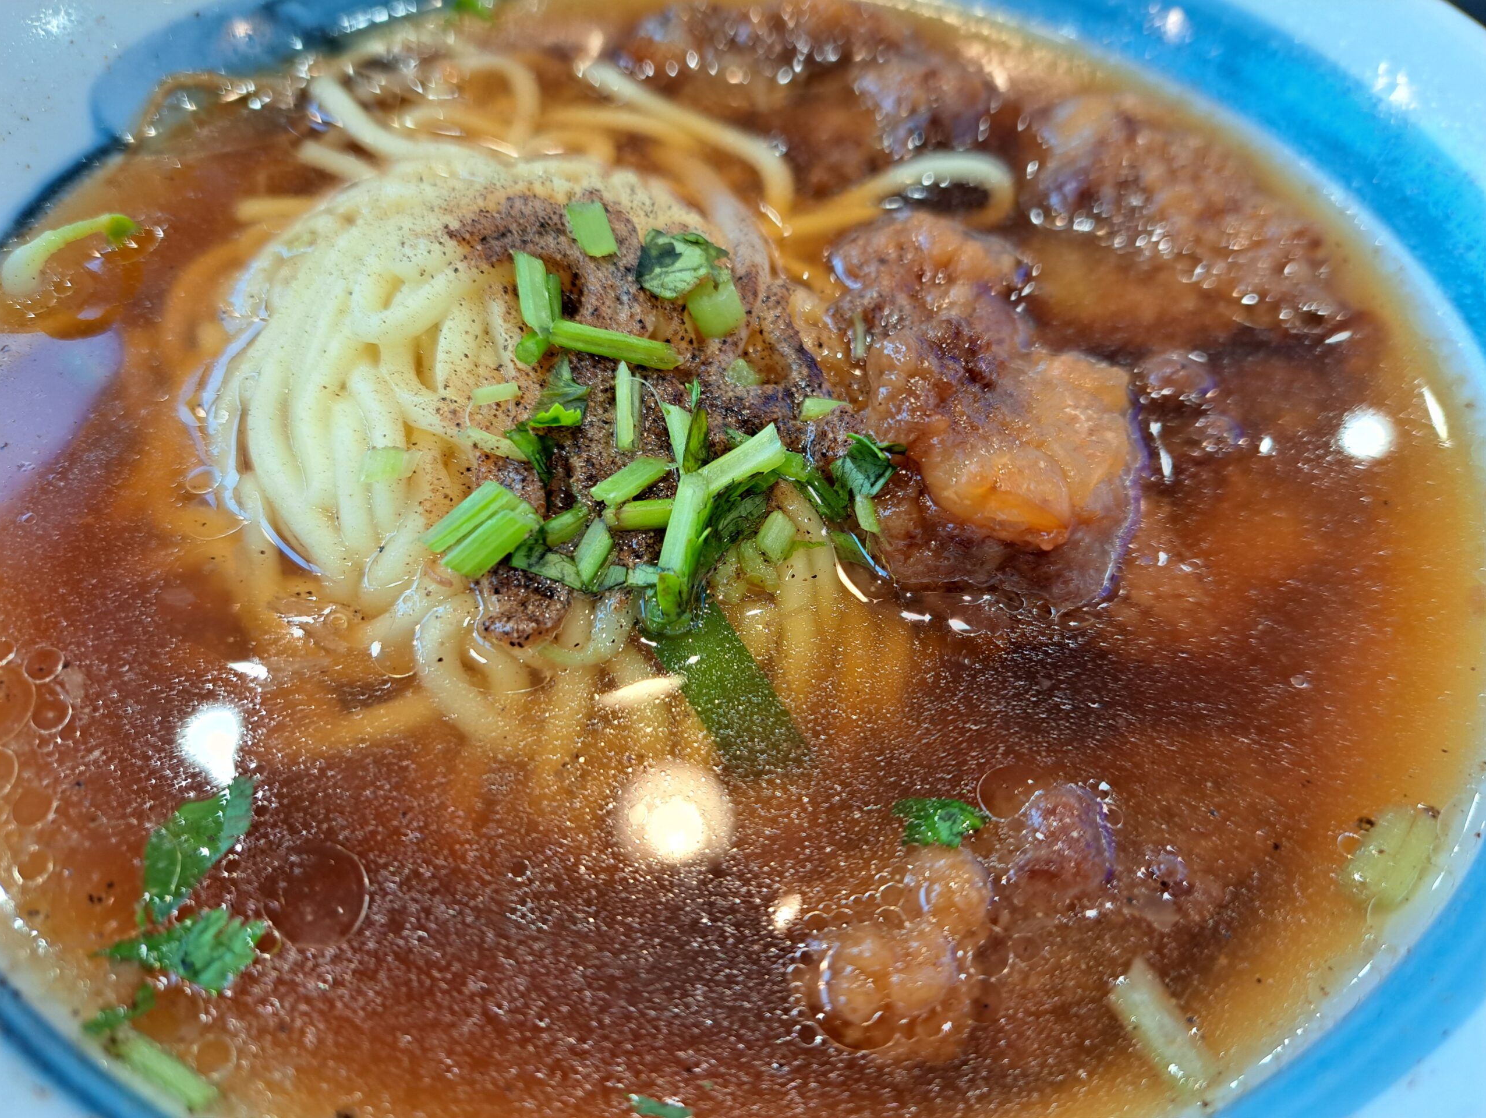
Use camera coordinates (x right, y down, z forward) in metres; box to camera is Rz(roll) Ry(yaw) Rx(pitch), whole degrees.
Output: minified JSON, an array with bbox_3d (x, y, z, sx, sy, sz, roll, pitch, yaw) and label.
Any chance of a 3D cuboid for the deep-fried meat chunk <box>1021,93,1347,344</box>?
[{"bbox_3d":[0.056,-0.044,0.140,0.030,0.018,0.048,-24,56,-20],"label":"deep-fried meat chunk"}]

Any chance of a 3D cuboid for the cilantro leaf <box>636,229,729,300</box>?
[{"bbox_3d":[-0.007,-0.032,0.112,0.010,0.003,0.009,1,51,-1],"label":"cilantro leaf"}]

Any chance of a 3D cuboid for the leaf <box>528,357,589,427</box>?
[{"bbox_3d":[-0.017,-0.015,0.095,0.005,0.003,0.006,1,51,-1],"label":"leaf"}]

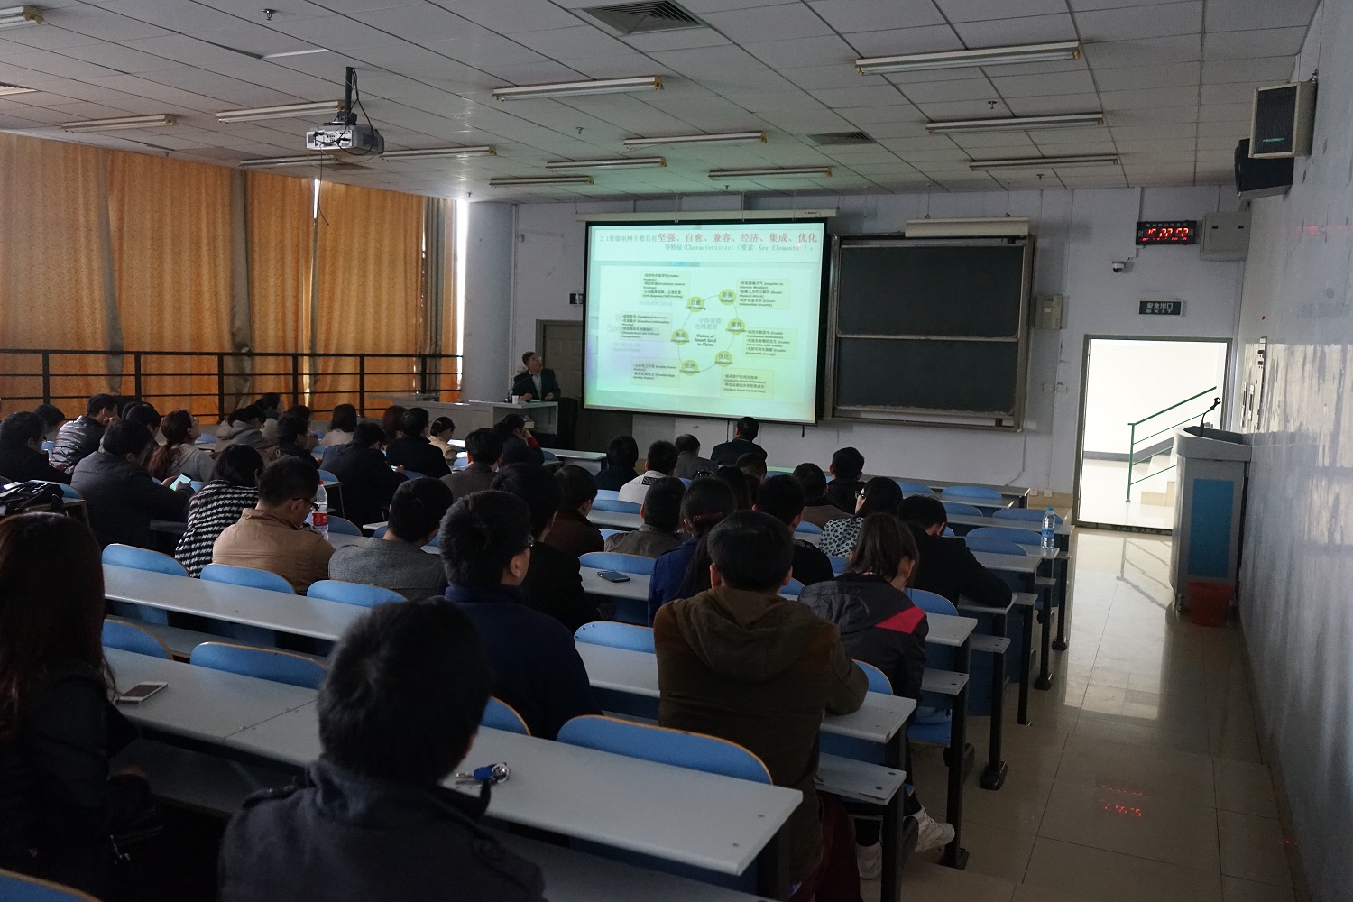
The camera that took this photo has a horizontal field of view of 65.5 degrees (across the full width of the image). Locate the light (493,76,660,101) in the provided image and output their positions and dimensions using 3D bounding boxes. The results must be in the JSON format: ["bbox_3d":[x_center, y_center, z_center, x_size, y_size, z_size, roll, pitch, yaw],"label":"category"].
[{"bbox_3d":[-0.697,-2.453,7.163,1.240,0.068,0.110,5,7,25],"label":"light"}]

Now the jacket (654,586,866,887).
[{"bbox_3d":[0.160,0.558,2.224,0.480,0.580,0.480,4,6,15],"label":"jacket"}]

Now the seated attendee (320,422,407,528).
[{"bbox_3d":[-2.268,0.385,7.628,0.570,1.180,0.740,5,7,30],"label":"seated attendee"}]

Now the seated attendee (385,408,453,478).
[{"bbox_3d":[-2.022,0.263,8.607,0.520,1.250,0.700,5,7,25],"label":"seated attendee"}]

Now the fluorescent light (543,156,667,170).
[{"bbox_3d":[-0.685,-2.769,10.156,1.250,0.068,0.115,5,7,25],"label":"fluorescent light"}]

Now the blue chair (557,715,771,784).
[{"bbox_3d":[0.045,0.920,2.292,0.460,0.840,0.460,5,7,25],"label":"blue chair"}]

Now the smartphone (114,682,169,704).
[{"bbox_3d":[-1.162,0.527,2.286,0.059,0.009,0.114,2,6,0],"label":"smartphone"}]

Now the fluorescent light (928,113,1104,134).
[{"bbox_3d":[2.488,-2.423,7.798,1.240,0.070,0.130,5,7,25],"label":"fluorescent light"}]

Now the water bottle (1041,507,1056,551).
[{"bbox_3d":[2.131,0.439,6.013,0.066,0.232,0.066,5,7,25],"label":"water bottle"}]

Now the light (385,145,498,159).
[{"bbox_3d":[-2.233,-2.789,9.899,1.260,0.068,0.115,5,7,25],"label":"light"}]

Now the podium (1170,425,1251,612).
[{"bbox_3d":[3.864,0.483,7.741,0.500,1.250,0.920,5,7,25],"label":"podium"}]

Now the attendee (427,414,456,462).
[{"bbox_3d":[-2.096,0.260,9.394,0.480,1.110,0.700,6,8,37],"label":"attendee"}]

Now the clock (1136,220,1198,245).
[{"bbox_3d":[4.886,-2.171,10.503,0.540,0.225,0.060,5,7,25],"label":"clock"}]

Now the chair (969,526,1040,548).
[{"bbox_3d":[2.038,0.836,6.515,0.460,0.780,0.420,5,7,25],"label":"chair"}]

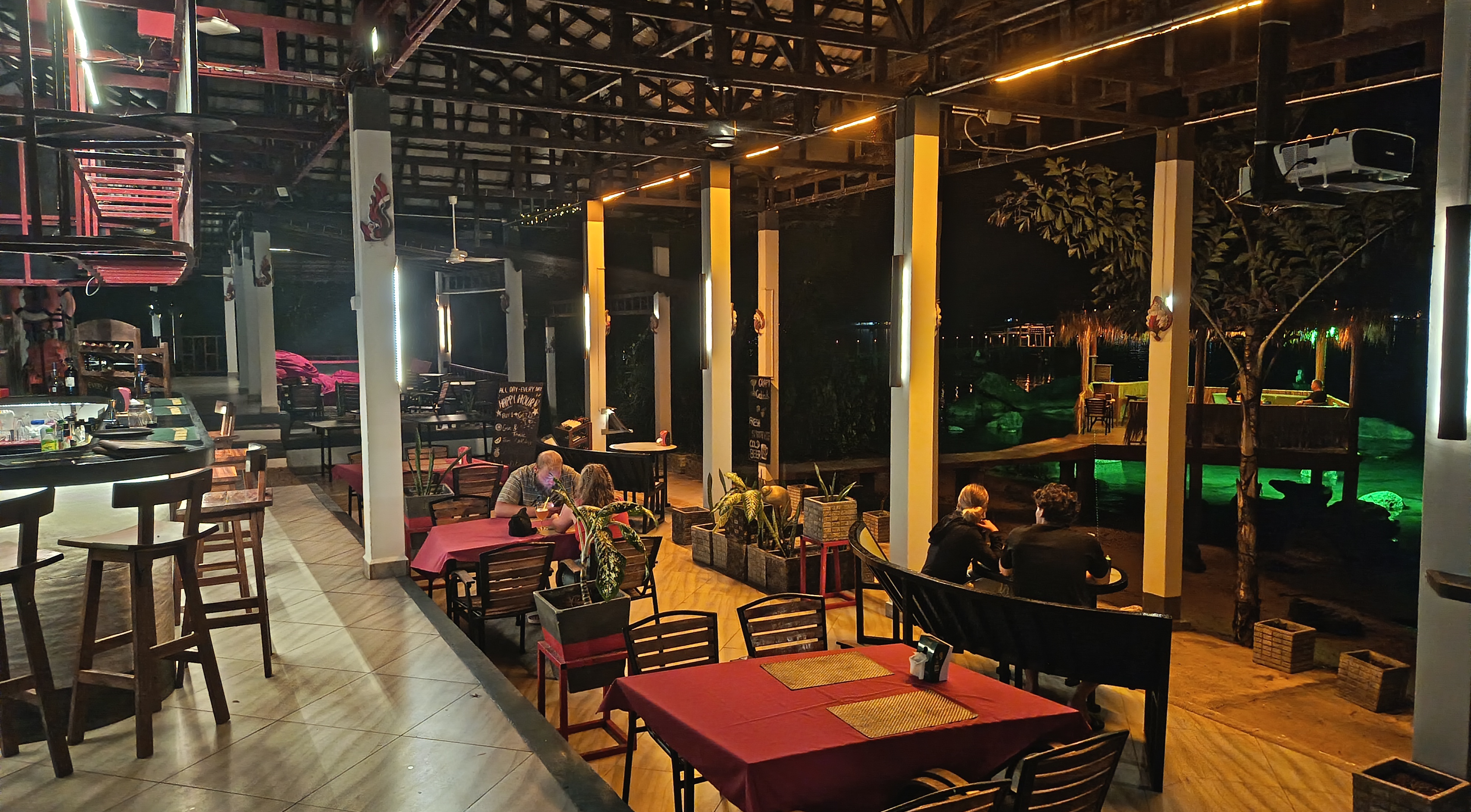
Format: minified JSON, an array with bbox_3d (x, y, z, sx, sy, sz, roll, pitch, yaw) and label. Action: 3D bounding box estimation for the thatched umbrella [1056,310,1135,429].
[{"bbox_3d":[8.147,-0.749,22.914,1.750,2.750,1.750,-3,5,-29],"label":"thatched umbrella"}]

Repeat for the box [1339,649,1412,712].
[{"bbox_3d":[4.324,1.863,6.920,0.290,0.290,0.290,0,10,-26],"label":"box"}]

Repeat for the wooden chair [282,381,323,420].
[{"bbox_3d":[-6.554,0.039,15.449,0.540,0.850,0.560,-3,5,-25],"label":"wooden chair"}]

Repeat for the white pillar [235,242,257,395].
[{"bbox_3d":[-8.276,-1.424,17.289,0.190,2.550,0.190,-3,5,-29],"label":"white pillar"}]

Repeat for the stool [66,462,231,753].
[{"bbox_3d":[-2.387,0.800,4.134,0.420,1.070,0.440,2,5,23],"label":"stool"}]

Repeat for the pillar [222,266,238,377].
[{"bbox_3d":[-11.784,-1.921,23.813,0.240,2.640,0.240,-3,5,-27],"label":"pillar"}]

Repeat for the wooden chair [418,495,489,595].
[{"bbox_3d":[-1.825,1.080,7.188,0.550,0.840,0.580,-4,6,-36],"label":"wooden chair"}]

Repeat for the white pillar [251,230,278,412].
[{"bbox_3d":[-6.525,-1.149,14.201,0.200,2.490,0.200,-3,5,-29],"label":"white pillar"}]

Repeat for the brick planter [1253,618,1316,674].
[{"bbox_3d":[3.782,1.651,7.025,0.260,0.275,0.265,-3,5,-26],"label":"brick planter"}]

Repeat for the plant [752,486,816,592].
[{"bbox_3d":[0.393,1.038,8.012,0.350,0.820,0.350,-3,5,-27],"label":"plant"}]

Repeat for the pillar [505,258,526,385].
[{"bbox_3d":[-3.276,-1.118,15.208,0.210,3.240,0.210,-3,5,-28],"label":"pillar"}]

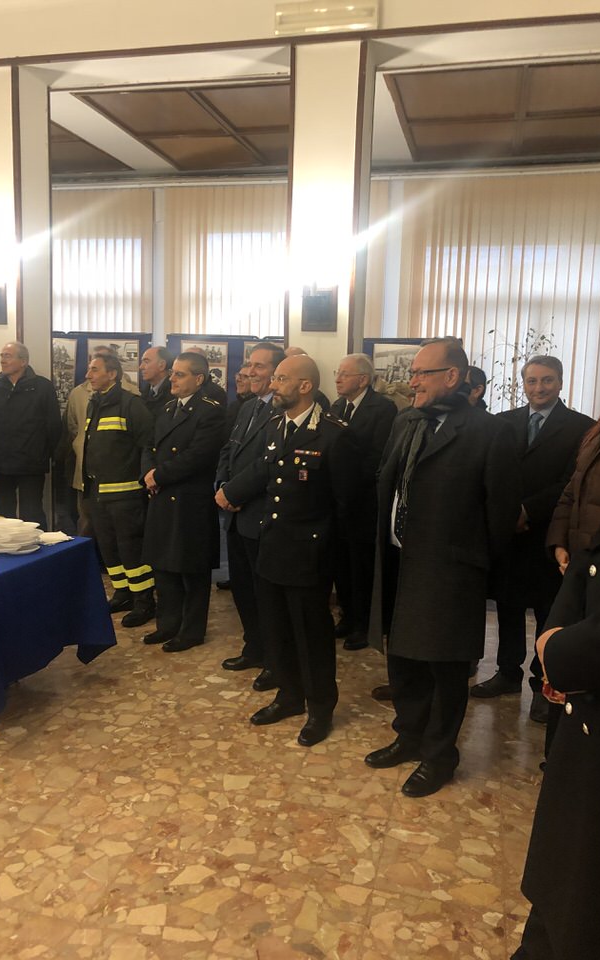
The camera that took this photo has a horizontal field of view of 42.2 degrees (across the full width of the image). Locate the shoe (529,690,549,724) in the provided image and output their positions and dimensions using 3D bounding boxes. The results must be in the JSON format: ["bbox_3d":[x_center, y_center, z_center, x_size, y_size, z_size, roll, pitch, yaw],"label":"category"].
[{"bbox_3d":[1.231,1.106,3.884,0.105,0.110,0.300,5,8,22],"label":"shoe"}]

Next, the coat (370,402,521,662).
[{"bbox_3d":[0.587,0.217,3.153,0.450,1.070,0.570,-3,10,-30],"label":"coat"}]

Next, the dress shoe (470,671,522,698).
[{"bbox_3d":[1.053,1.070,4.122,0.295,0.110,0.105,-1,8,-18],"label":"dress shoe"}]

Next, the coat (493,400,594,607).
[{"bbox_3d":[1.186,0.120,3.892,0.540,1.040,0.340,8,10,40],"label":"coat"}]

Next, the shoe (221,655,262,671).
[{"bbox_3d":[-0.292,0.991,4.348,0.290,0.110,0.105,-1,9,-20],"label":"shoe"}]

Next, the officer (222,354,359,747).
[{"bbox_3d":[0.011,0.303,3.536,0.420,1.725,0.560,-6,11,-41],"label":"officer"}]

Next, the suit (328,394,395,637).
[{"bbox_3d":[0.376,0.201,4.745,0.340,1.500,0.520,-6,11,-43],"label":"suit"}]

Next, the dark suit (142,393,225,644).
[{"bbox_3d":[-0.723,0.226,4.659,0.350,1.500,0.520,-4,10,-39],"label":"dark suit"}]

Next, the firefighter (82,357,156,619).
[{"bbox_3d":[-1.141,0.057,5.042,0.370,1.750,0.540,-4,10,-39],"label":"firefighter"}]

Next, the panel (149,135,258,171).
[{"bbox_3d":[-0.935,-3.228,7.636,0.880,0.040,1.060,3,8,13],"label":"panel"}]

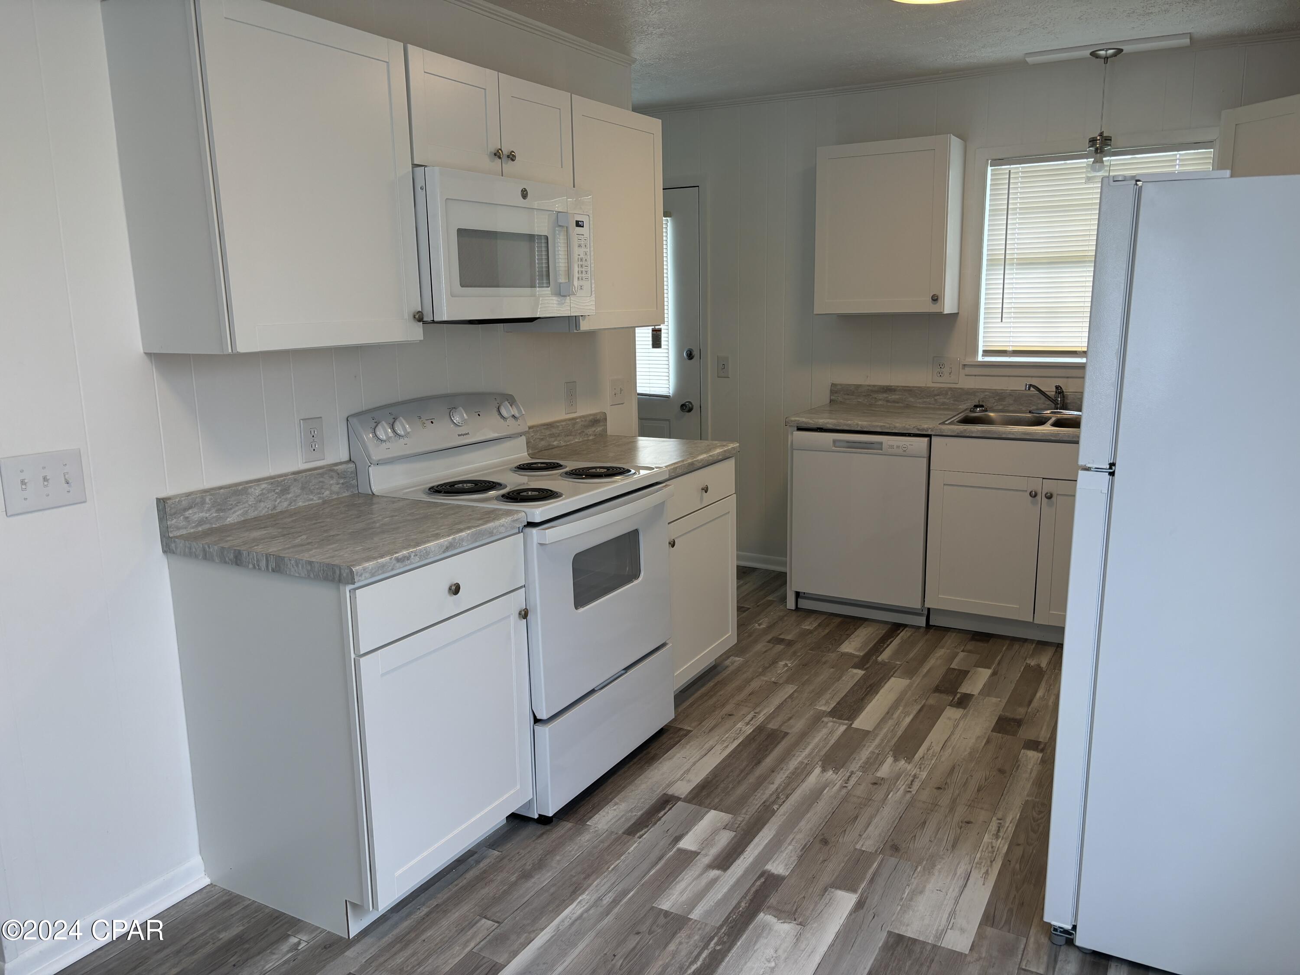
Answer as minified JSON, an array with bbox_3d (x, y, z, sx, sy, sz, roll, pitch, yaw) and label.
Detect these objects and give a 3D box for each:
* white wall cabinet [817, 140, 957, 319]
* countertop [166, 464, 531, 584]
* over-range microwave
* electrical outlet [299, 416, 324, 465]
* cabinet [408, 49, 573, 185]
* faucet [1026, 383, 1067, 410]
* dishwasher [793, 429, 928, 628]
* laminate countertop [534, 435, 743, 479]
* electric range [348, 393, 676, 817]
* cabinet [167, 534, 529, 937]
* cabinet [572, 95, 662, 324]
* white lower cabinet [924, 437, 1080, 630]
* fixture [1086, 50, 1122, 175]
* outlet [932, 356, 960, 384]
[{"bbox_3d":[1.112,-1.192,4.534,0.603,0.764,0.325,5,12,29],"label":"white wall cabinet"},{"bbox_3d":[-0.746,0.065,2.450,0.630,0.132,0.608,5,12,29],"label":"countertop"},{"bbox_3d":[-0.529,-0.707,2.947,0.410,0.404,0.756,5,12,29],"label":"over-range microwave"},{"bbox_3d":[-0.945,-0.133,2.739,0.008,0.118,0.072,5,12,29],"label":"electrical outlet"},{"bbox_3d":[-0.573,-1.060,2.900,0.325,0.304,0.756,5,12,29],"label":"cabinet"},{"bbox_3d":[1.760,-0.398,4.341,0.225,0.125,0.060,-6,12,-22],"label":"faucet"},{"bbox_3d":[1.072,0.135,4.630,0.610,0.866,0.598,5,12,29],"label":"dishwasher"},{"bbox_3d":[-0.077,-0.126,3.630,0.630,0.041,0.605,5,12,29],"label":"laminate countertop"},{"bbox_3d":[-0.381,0.304,3.096,0.690,1.166,0.757,5,12,29],"label":"electric range"},{"bbox_3d":[-0.746,0.561,2.562,0.630,0.878,0.599,5,12,29],"label":"cabinet"},{"bbox_3d":[-0.234,-0.966,3.564,0.322,0.755,0.610,5,12,29],"label":"cabinet"},{"bbox_3d":[1.748,0.178,4.280,0.906,0.868,0.612,5,12,29],"label":"white lower cabinet"},{"bbox_3d":[1.866,-1.528,4.033,0.127,0.515,0.127,5,12,29],"label":"fixture"},{"bbox_3d":[1.421,-0.561,4.687,0.120,0.118,0.010,5,12,29],"label":"outlet"}]

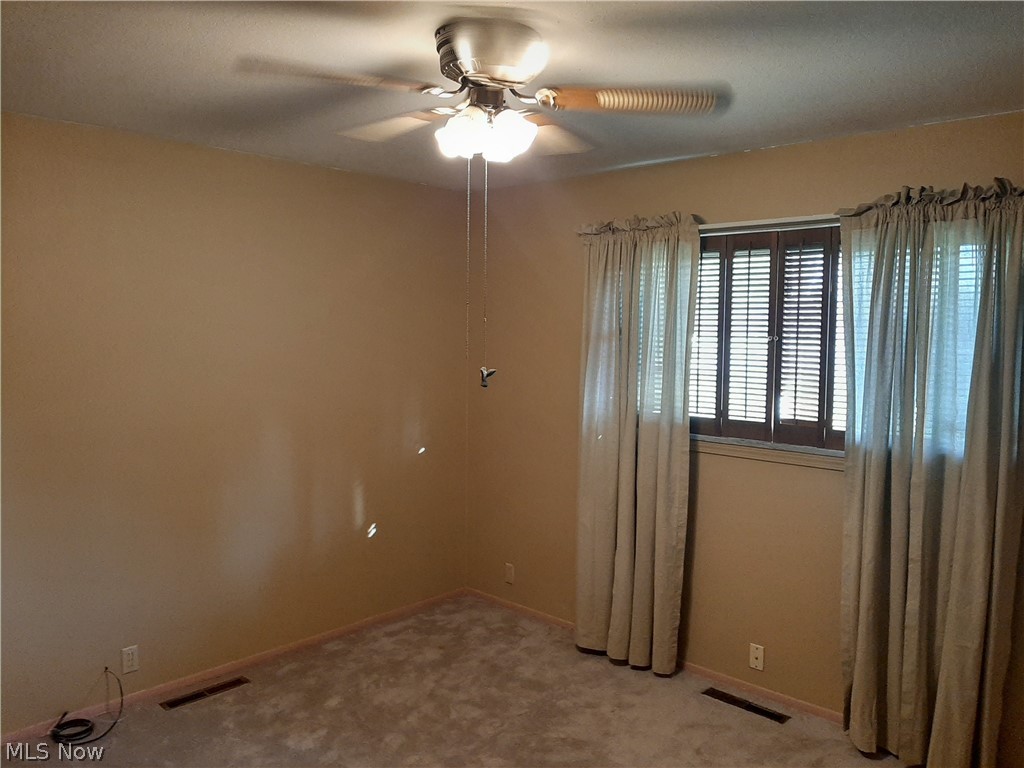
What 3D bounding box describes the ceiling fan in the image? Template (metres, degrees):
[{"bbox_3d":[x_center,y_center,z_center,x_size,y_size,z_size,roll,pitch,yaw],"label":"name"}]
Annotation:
[{"bbox_3d":[-0.056,-0.766,2.050,1.280,0.360,1.260,1,4,0],"label":"ceiling fan"}]

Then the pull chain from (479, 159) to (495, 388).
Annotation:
[{"bbox_3d":[-0.067,-0.300,2.085,0.040,0.627,0.030,1,4,0],"label":"pull chain"}]

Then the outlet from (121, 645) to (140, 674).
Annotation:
[{"bbox_3d":[-1.655,1.201,3.340,0.010,0.115,0.071,4,6,43],"label":"outlet"}]

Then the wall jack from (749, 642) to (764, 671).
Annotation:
[{"bbox_3d":[1.111,1.243,3.495,0.071,0.115,0.010,4,6,43],"label":"wall jack"}]

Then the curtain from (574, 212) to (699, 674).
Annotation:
[{"bbox_3d":[0.602,0.286,3.810,0.630,2.188,0.120,4,6,43],"label":"curtain"}]

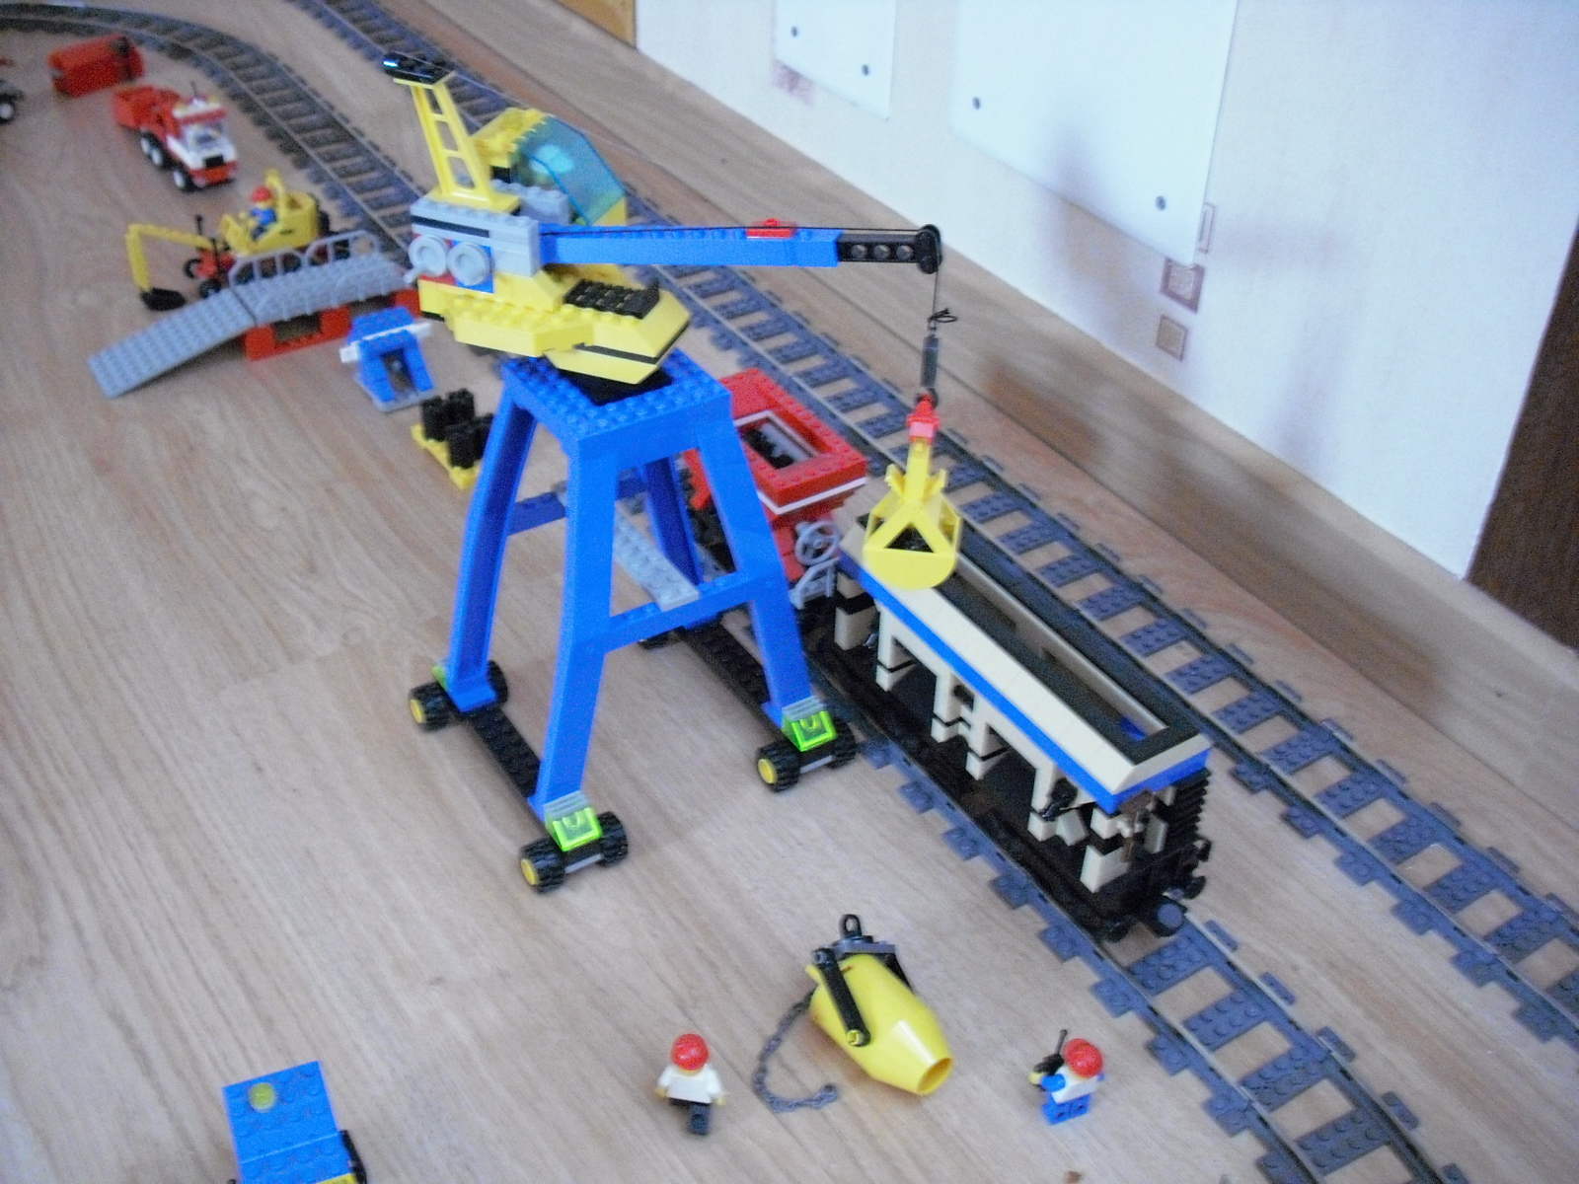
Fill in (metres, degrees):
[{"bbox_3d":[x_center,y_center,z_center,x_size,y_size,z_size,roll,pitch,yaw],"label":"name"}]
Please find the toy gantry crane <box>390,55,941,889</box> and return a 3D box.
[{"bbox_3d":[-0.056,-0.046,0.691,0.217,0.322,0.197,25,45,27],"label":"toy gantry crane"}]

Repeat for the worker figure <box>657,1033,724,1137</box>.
[{"bbox_3d":[-0.036,0.180,0.636,0.026,0.041,0.017,5,39,5],"label":"worker figure"}]

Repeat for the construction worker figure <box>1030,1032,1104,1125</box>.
[{"bbox_3d":[0.102,0.177,0.641,0.025,0.042,0.018,-12,41,-15],"label":"construction worker figure"}]

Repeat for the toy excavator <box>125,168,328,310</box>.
[{"bbox_3d":[-0.358,-0.235,1.124,0.141,0.068,0.042,-23,45,-27],"label":"toy excavator"}]

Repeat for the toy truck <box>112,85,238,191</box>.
[{"bbox_3d":[-0.446,-0.341,1.261,0.042,0.057,0.117,-26,47,-29],"label":"toy truck"}]

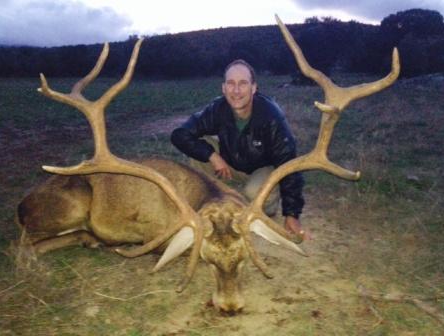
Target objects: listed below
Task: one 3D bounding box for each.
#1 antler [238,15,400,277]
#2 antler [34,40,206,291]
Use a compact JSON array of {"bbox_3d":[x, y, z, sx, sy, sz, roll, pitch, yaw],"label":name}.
[{"bbox_3d":[0.400,-0.112,1.723,0.640,0.980,0.440,0,12,0],"label":"antler"},{"bbox_3d":[-0.405,-0.053,1.735,0.640,0.950,0.440,0,12,0],"label":"antler"}]

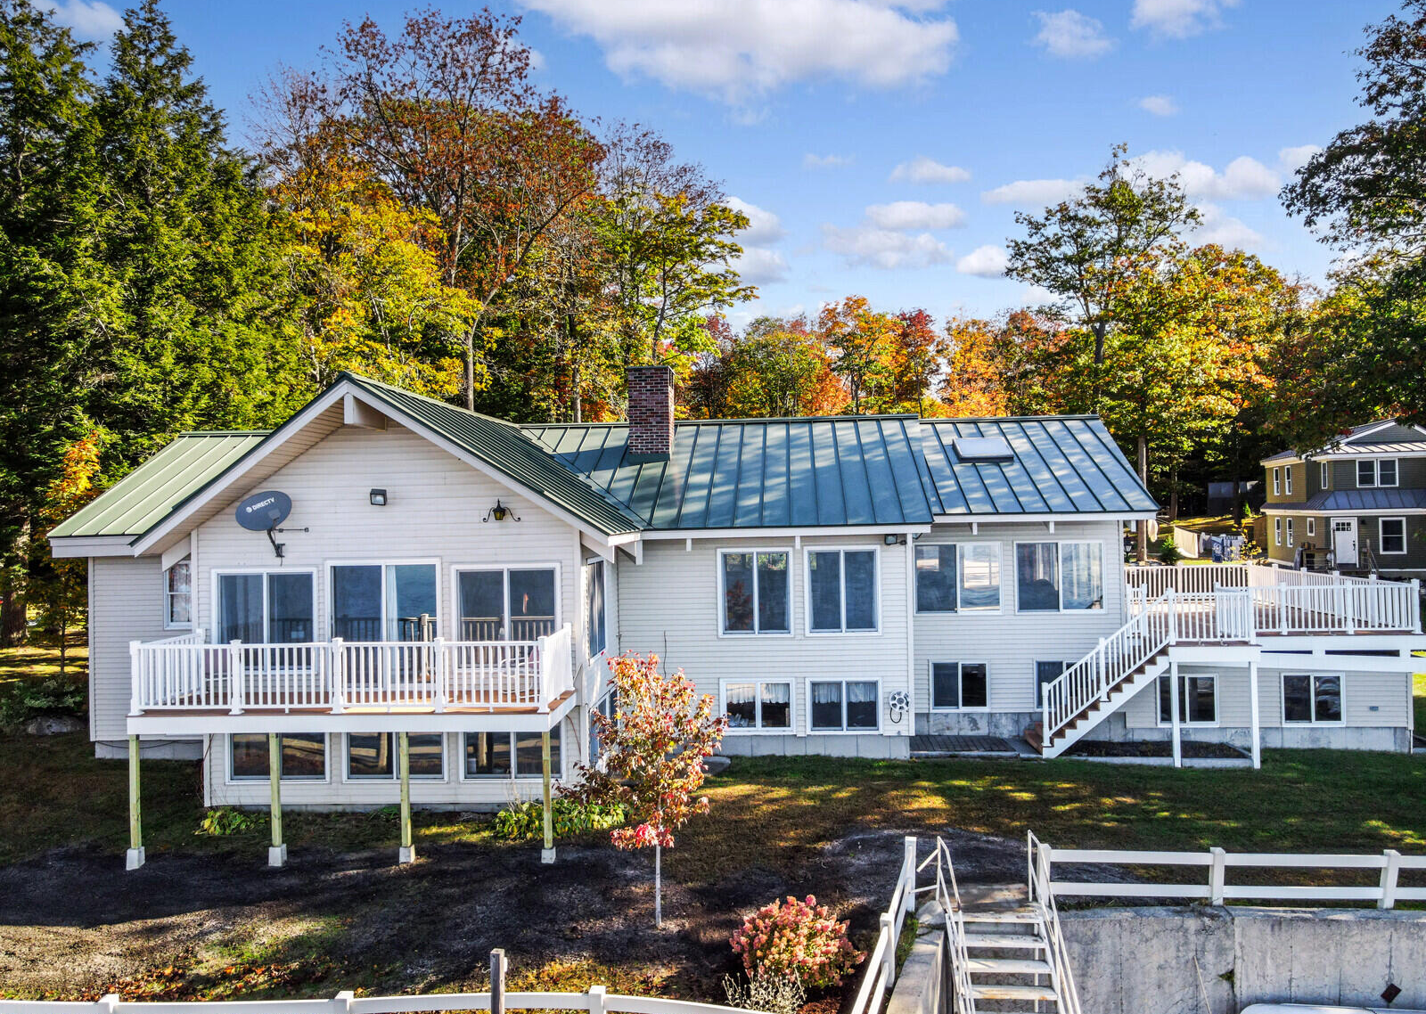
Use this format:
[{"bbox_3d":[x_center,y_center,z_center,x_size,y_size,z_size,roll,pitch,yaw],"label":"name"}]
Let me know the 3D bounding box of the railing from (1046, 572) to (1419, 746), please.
[{"bbox_3d":[9.886,2.917,18.704,7.427,2.906,1.350,-1,-1,4],"label":"railing"}]

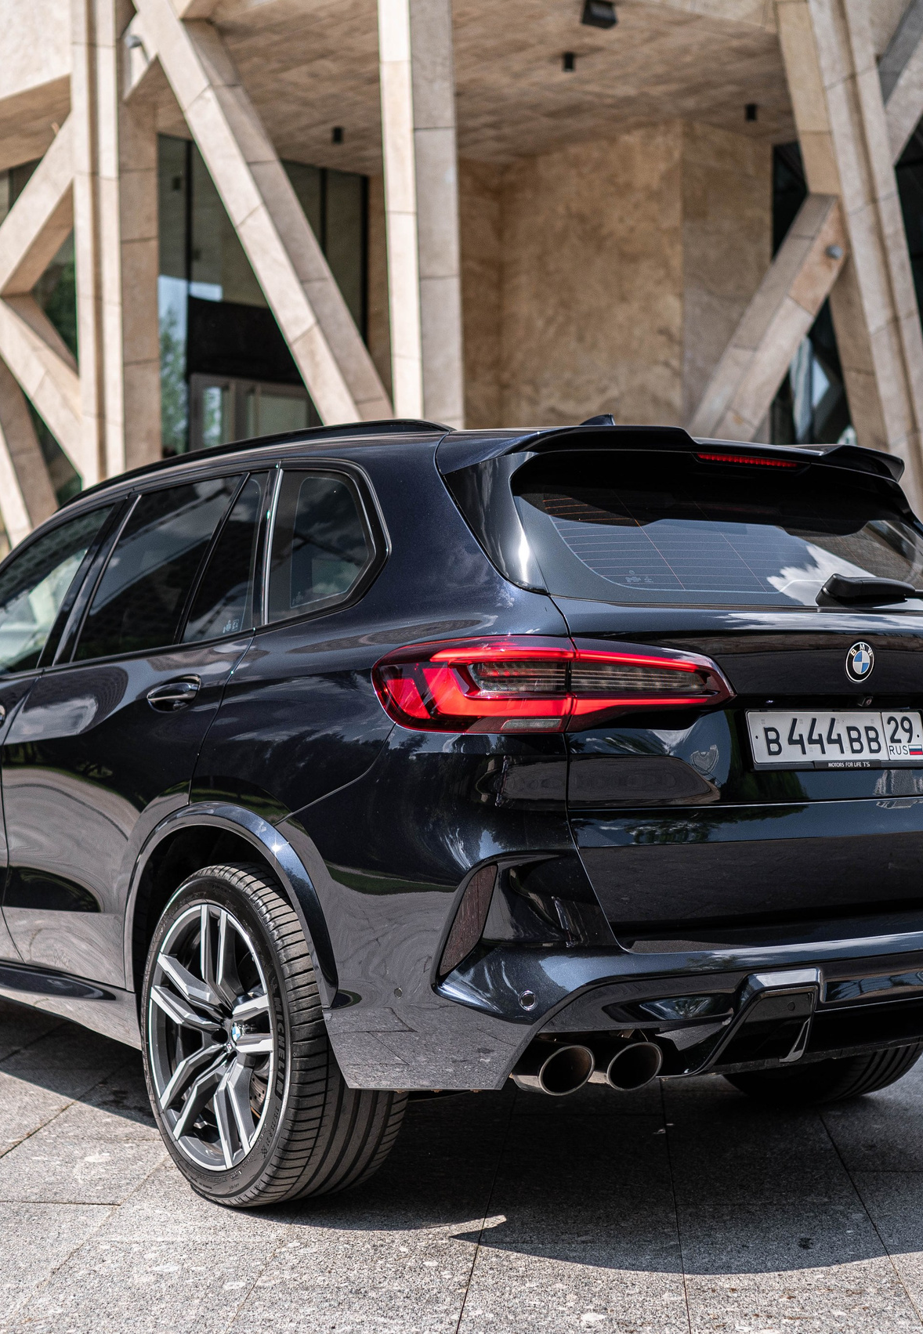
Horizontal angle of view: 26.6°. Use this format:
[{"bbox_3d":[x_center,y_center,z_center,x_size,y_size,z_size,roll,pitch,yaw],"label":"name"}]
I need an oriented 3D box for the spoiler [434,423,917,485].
[{"bbox_3d":[0.541,-0.465,4.436,1.231,0.123,0.355,0,-2,-36],"label":"spoiler"}]

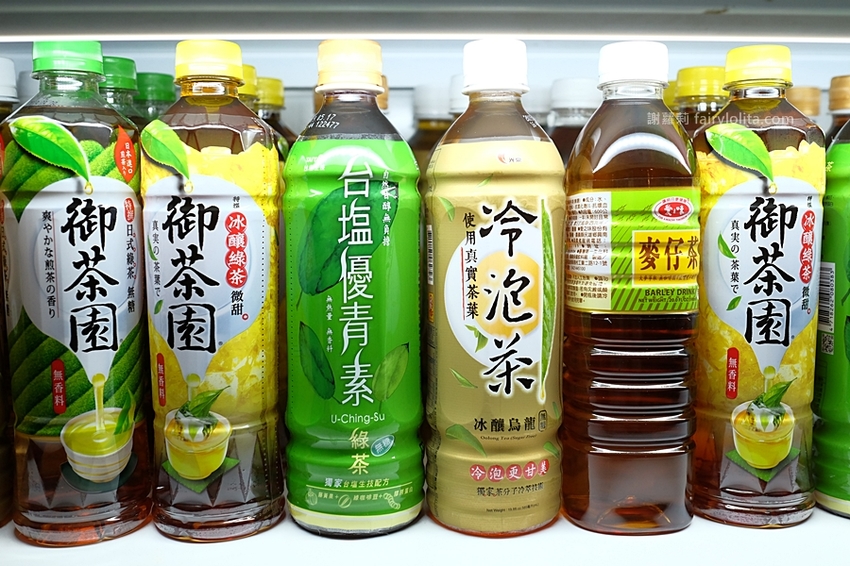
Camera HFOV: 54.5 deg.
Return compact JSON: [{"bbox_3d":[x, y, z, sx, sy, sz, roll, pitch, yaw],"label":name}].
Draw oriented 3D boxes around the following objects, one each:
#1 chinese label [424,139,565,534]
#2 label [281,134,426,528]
[{"bbox_3d":[0.034,0.023,0.403,0.067,0.177,0.067,-1,5,-5],"label":"chinese label"},{"bbox_3d":[-0.035,0.022,0.403,0.067,0.176,0.067,-1,5,-5],"label":"label"}]

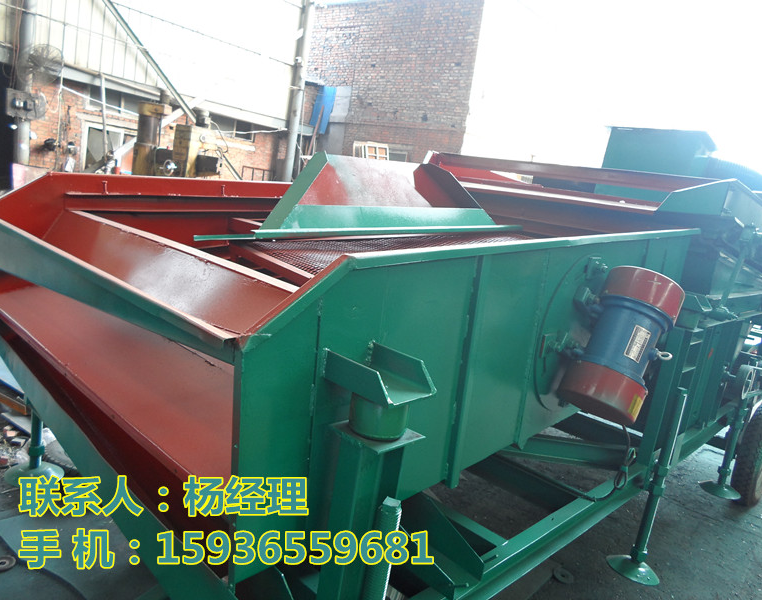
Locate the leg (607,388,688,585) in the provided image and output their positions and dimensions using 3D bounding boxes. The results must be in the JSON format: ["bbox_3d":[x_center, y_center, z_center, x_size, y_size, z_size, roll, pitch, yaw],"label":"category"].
[{"bbox_3d":[1.369,0.894,2.855,0.265,0.965,0.265,-2,15,-45],"label":"leg"}]

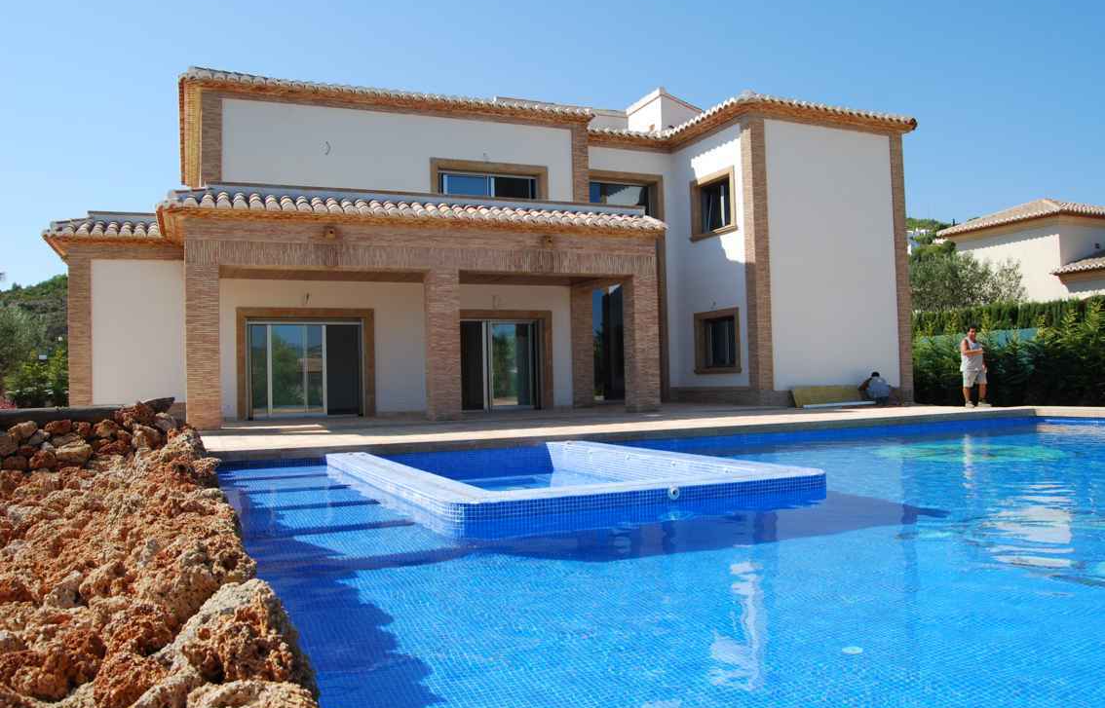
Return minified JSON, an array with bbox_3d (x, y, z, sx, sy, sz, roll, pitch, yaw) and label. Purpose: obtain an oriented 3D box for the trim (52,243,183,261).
[{"bbox_3d":[-8.901,-2.106,17.323,2.248,0.276,0.217,-1,-2,-23],"label":"trim"}]

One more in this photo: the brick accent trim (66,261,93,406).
[{"bbox_3d":[-9.715,-0.270,17.123,0.420,3.364,0.420,-1,-2,-23],"label":"brick accent trim"}]

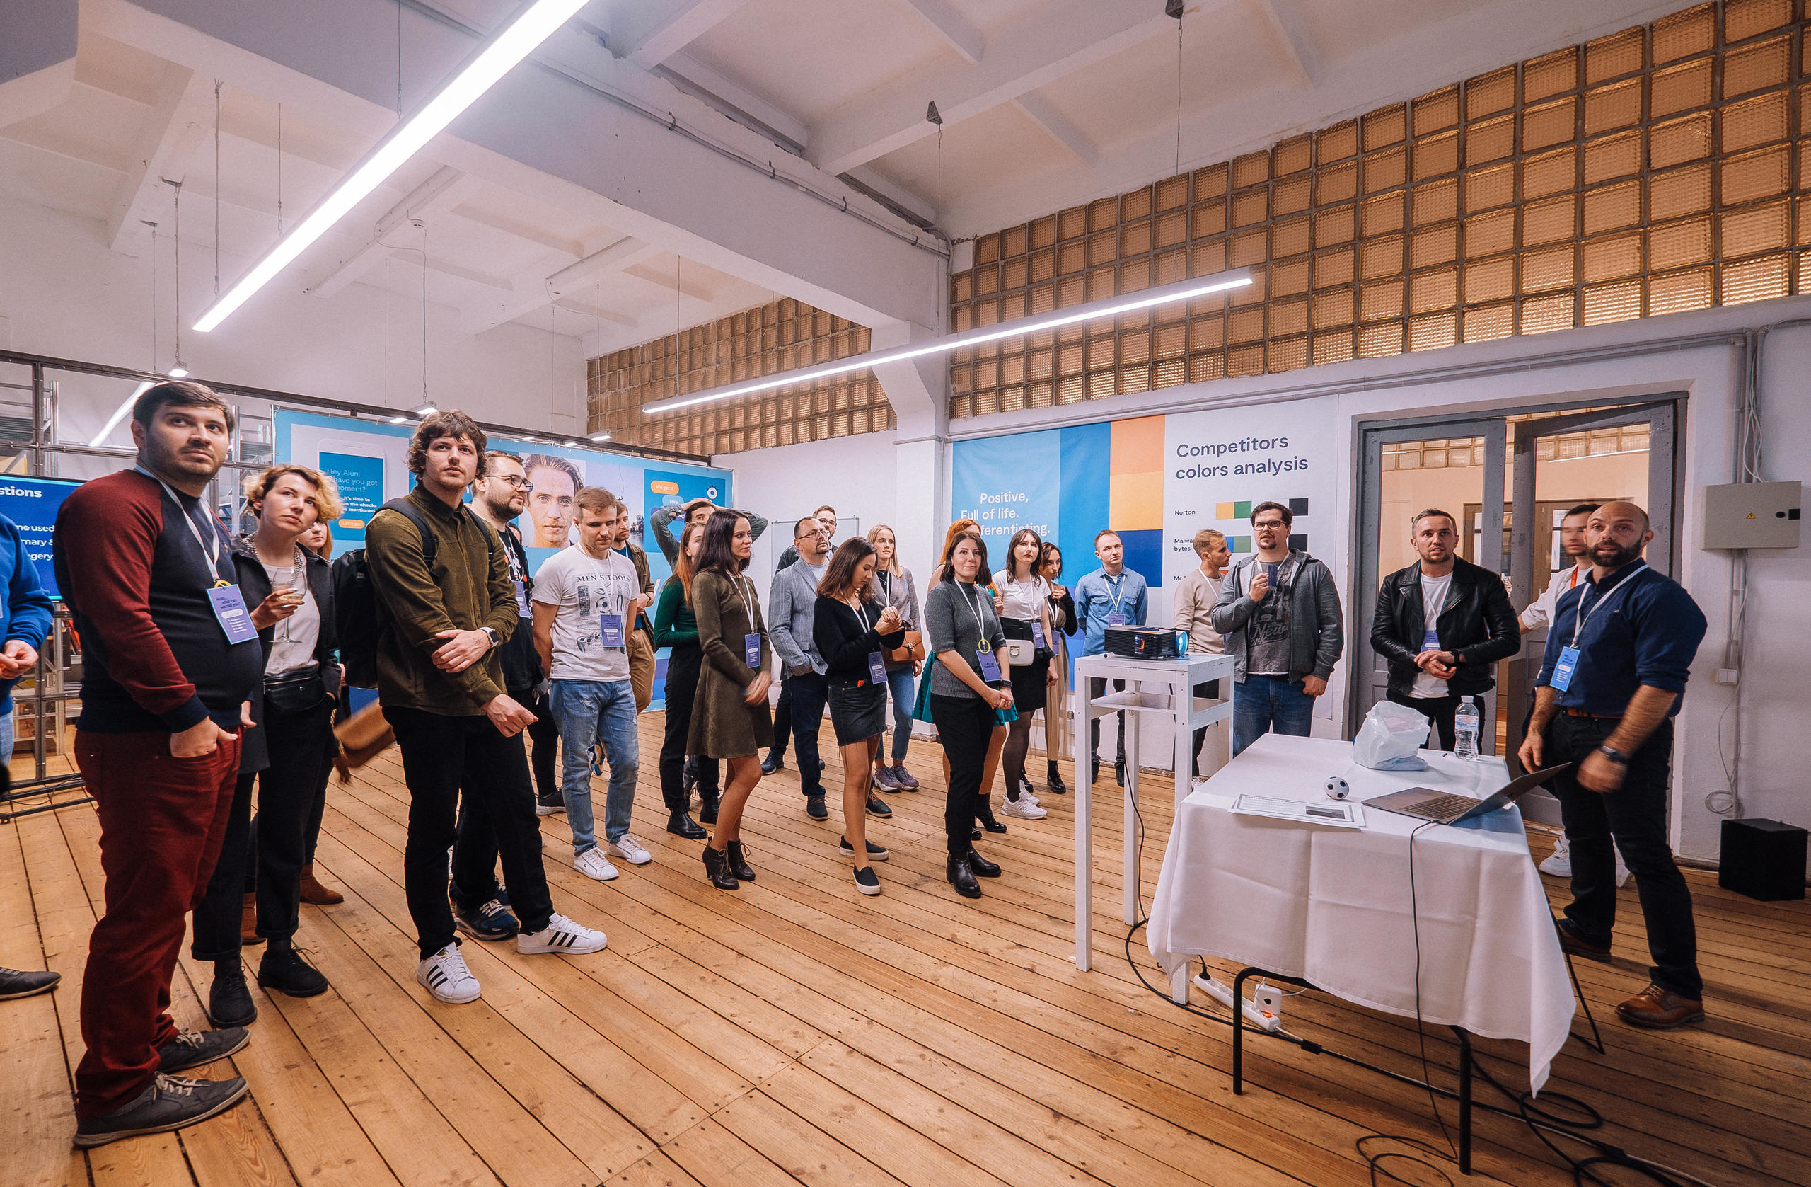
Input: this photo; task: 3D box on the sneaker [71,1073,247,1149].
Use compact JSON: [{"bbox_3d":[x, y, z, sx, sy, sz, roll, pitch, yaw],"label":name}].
[{"bbox_3d":[-1.859,1.259,1.880,0.305,0.120,0.110,0,2,-26],"label":"sneaker"}]

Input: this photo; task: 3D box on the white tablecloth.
[{"bbox_3d":[1.484,0.879,2.518,0.920,0.560,1.290,1,2,33],"label":"white tablecloth"}]

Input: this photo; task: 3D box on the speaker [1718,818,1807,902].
[{"bbox_3d":[3.802,1.174,3.339,0.218,0.303,0.164,0,1,-2],"label":"speaker"}]

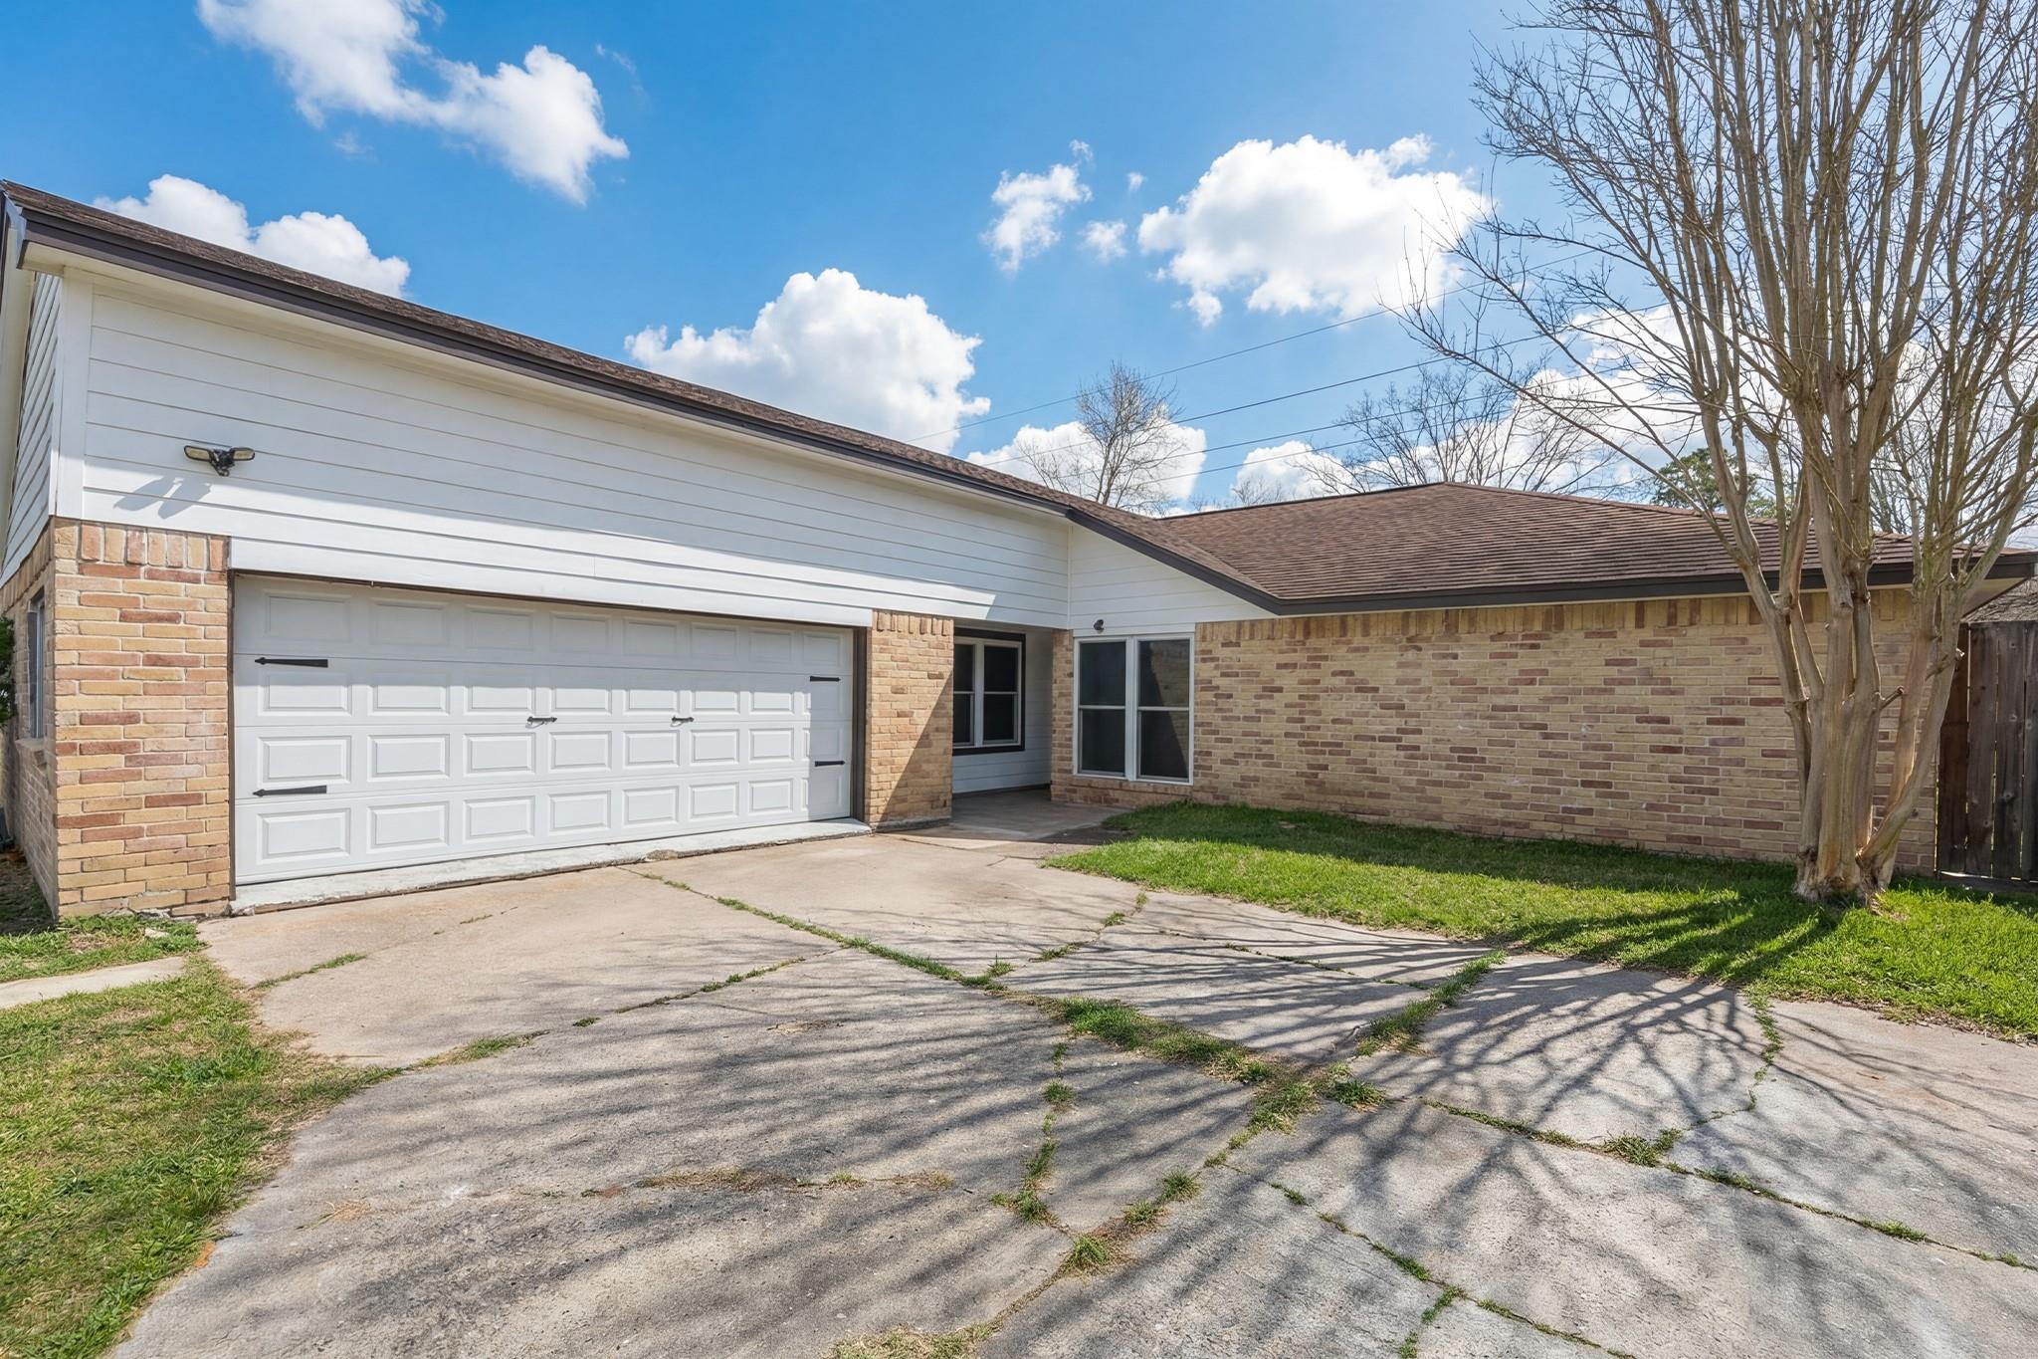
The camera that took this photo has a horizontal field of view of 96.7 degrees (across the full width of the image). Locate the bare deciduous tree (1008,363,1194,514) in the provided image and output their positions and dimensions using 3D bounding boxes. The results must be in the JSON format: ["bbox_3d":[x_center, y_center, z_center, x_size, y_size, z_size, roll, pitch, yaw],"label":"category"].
[{"bbox_3d":[2.420,-3.810,26.500,5.300,10.830,5.000,0,0,0],"label":"bare deciduous tree"}]

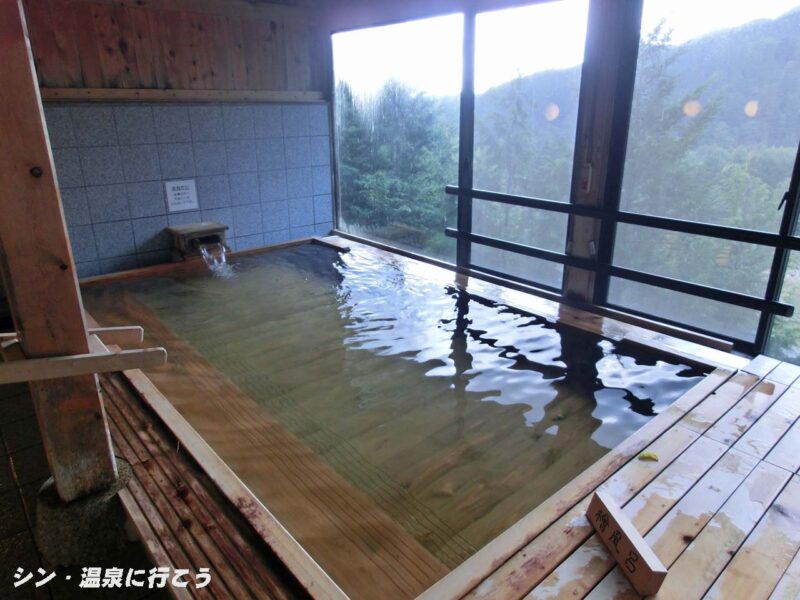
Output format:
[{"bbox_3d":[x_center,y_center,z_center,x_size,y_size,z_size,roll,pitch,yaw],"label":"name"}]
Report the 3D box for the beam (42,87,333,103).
[{"bbox_3d":[-1.707,-1.730,4.712,2.481,0.099,0.066,-16,25,-38],"label":"beam"}]

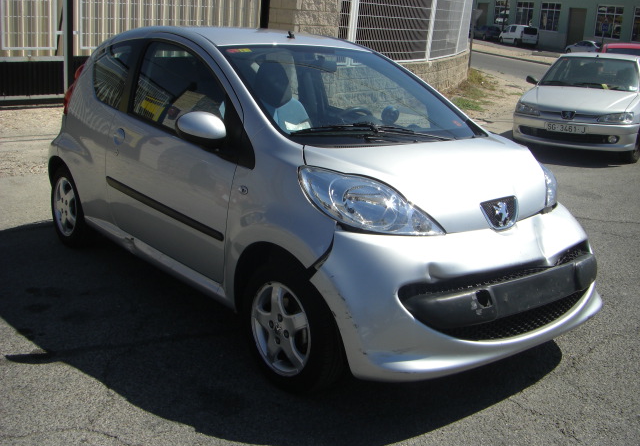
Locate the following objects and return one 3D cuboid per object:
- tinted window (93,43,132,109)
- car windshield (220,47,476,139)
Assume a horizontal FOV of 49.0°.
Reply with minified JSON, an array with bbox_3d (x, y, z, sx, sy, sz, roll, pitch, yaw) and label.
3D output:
[{"bbox_3d":[-1.161,-0.828,3.947,0.110,0.360,0.600,8,9,-36],"label":"tinted window"},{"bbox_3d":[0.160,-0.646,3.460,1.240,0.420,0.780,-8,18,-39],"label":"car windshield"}]

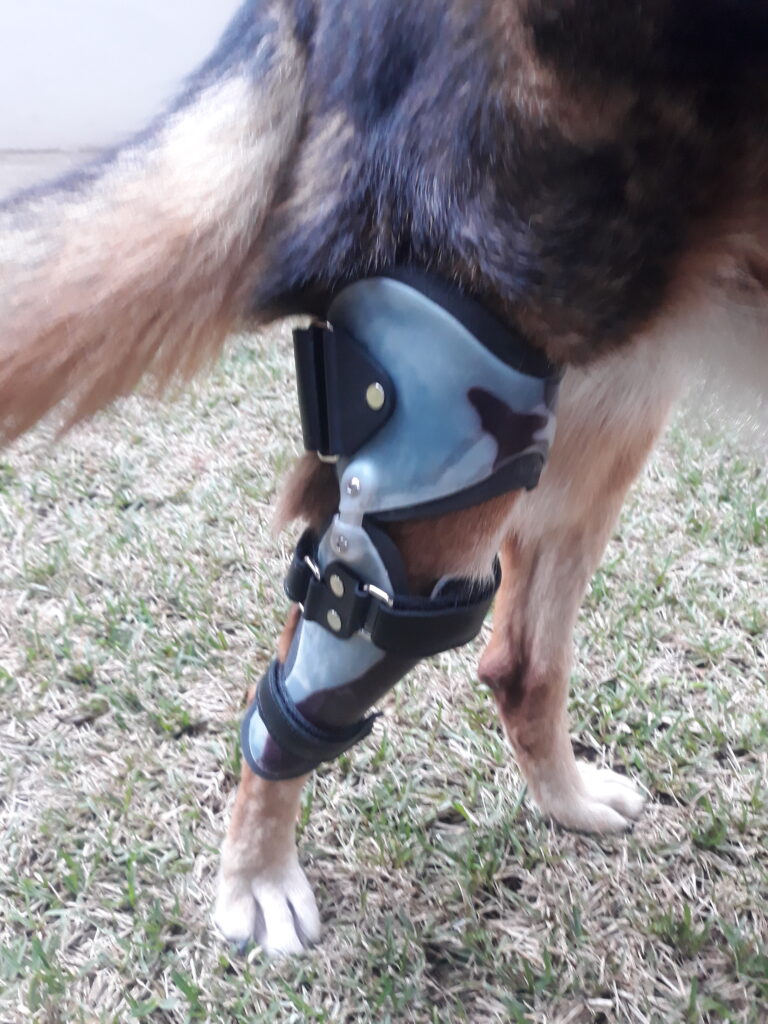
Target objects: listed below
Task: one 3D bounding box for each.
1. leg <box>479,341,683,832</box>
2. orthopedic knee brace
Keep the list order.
[{"bbox_3d":[0.122,0.053,0.549,0.145,0.360,0.100,4,28,7],"label":"leg"},{"bbox_3d":[0.012,0.003,0.506,0.170,0.310,0.125,18,29,16],"label":"orthopedic knee brace"}]

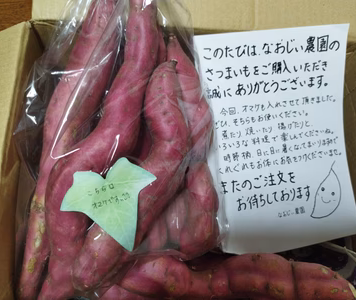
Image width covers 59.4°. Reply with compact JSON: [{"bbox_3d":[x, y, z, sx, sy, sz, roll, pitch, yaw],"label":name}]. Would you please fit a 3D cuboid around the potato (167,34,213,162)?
[{"bbox_3d":[0.011,-0.058,0.340,0.044,0.042,0.145,-12,79,-6],"label":"potato"}]

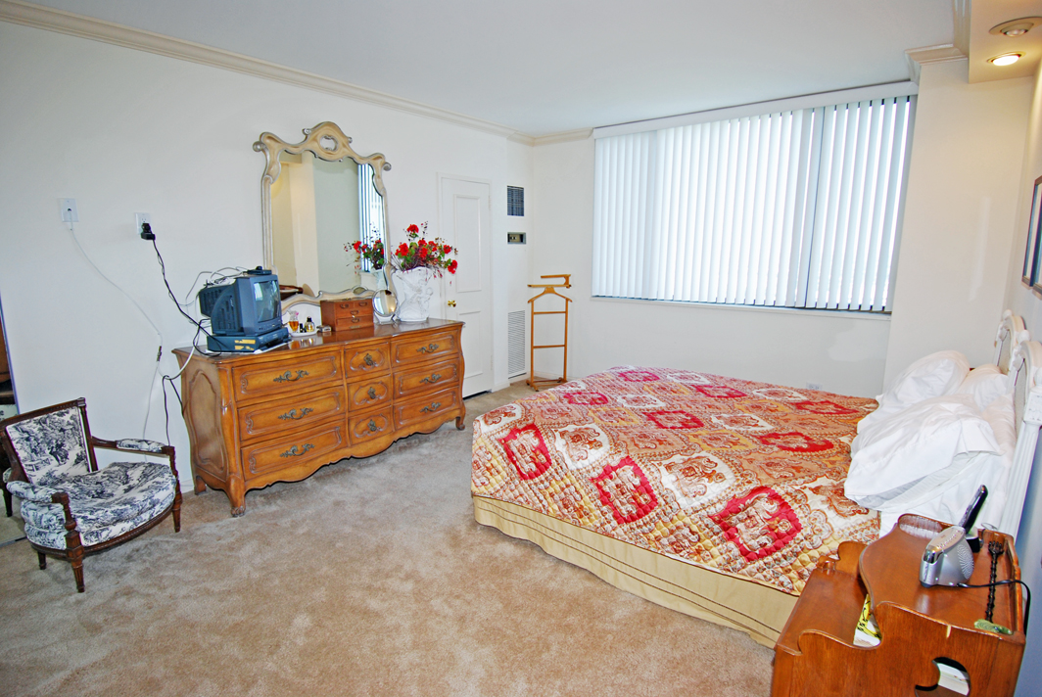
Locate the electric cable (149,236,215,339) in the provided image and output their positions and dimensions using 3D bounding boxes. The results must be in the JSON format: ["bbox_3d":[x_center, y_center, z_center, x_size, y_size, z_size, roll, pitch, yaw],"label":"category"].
[{"bbox_3d":[-1.900,-0.337,2.978,0.120,0.600,0.230,8,14,37],"label":"electric cable"}]

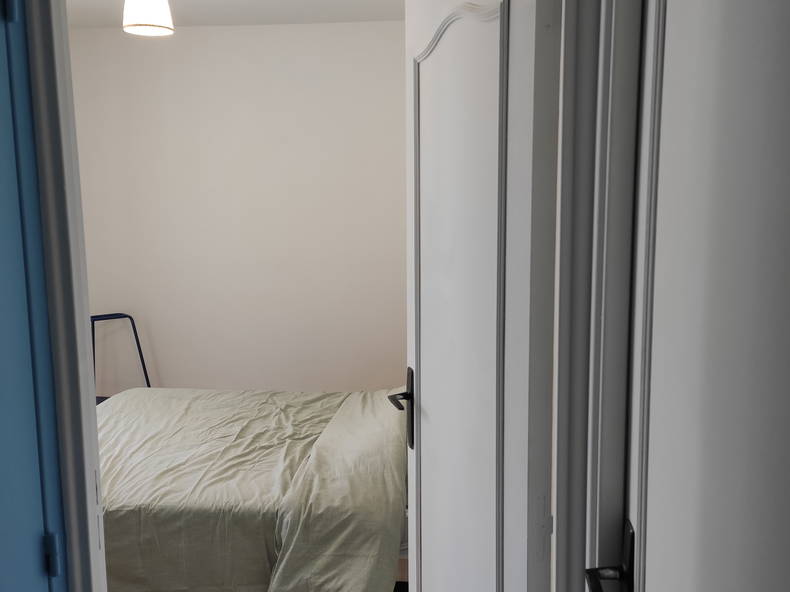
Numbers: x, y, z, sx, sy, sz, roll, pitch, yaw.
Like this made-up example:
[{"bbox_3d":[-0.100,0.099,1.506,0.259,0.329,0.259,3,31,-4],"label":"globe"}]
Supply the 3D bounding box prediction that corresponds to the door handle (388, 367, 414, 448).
[{"bbox_3d":[0.028,0.315,1.521,0.064,0.227,0.132,-2,6,-14],"label":"door handle"}]

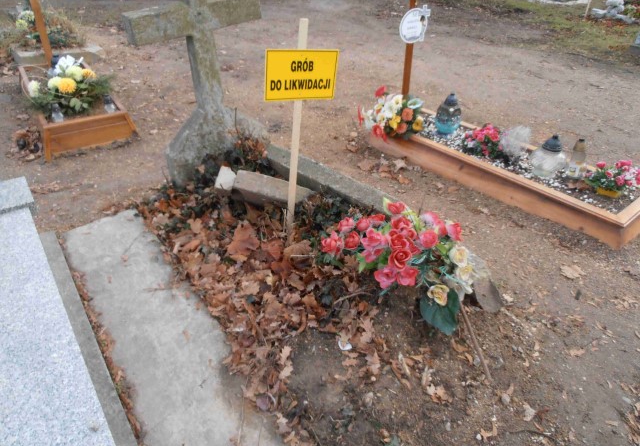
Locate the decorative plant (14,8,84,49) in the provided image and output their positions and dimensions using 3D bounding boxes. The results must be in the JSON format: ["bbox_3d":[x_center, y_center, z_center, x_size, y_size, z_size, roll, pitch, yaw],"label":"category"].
[{"bbox_3d":[-3.750,-2.680,6.130,0.820,0.440,0.600,-18,38,-24],"label":"decorative plant"}]

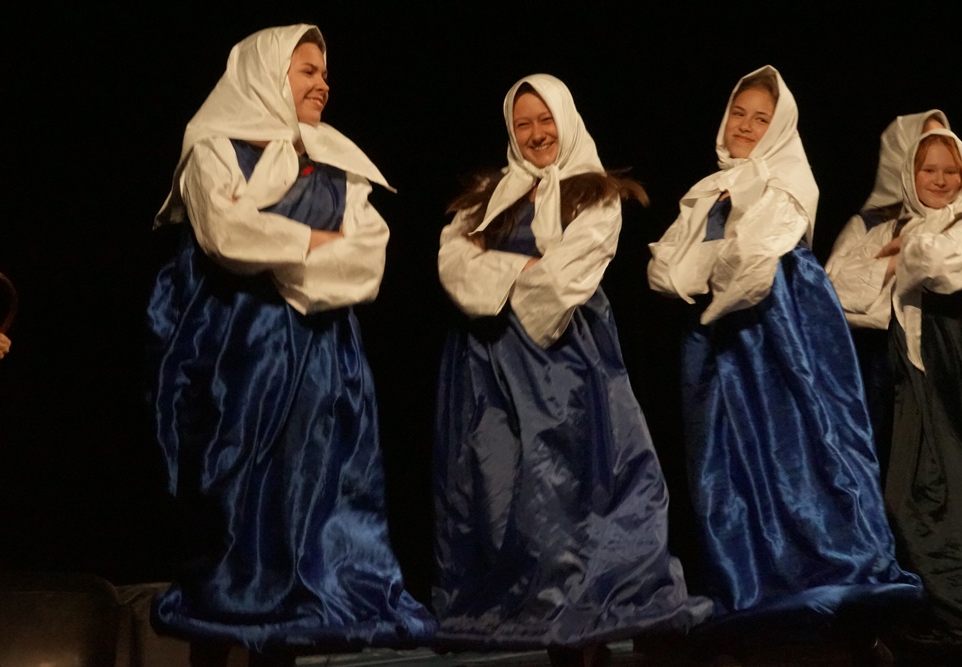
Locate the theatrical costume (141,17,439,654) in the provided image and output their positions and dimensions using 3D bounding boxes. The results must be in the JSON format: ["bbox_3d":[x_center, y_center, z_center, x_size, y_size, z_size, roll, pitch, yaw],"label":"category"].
[{"bbox_3d":[-0.470,0.012,9.250,0.700,1.526,0.600,1,-1,-32],"label":"theatrical costume"}]

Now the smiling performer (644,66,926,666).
[{"bbox_3d":[0.797,0.047,9.850,0.700,1.475,0.600,-1,-1,38],"label":"smiling performer"}]

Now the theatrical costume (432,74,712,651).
[{"bbox_3d":[0.238,0.075,9.750,0.710,1.475,0.580,0,-1,15],"label":"theatrical costume"}]

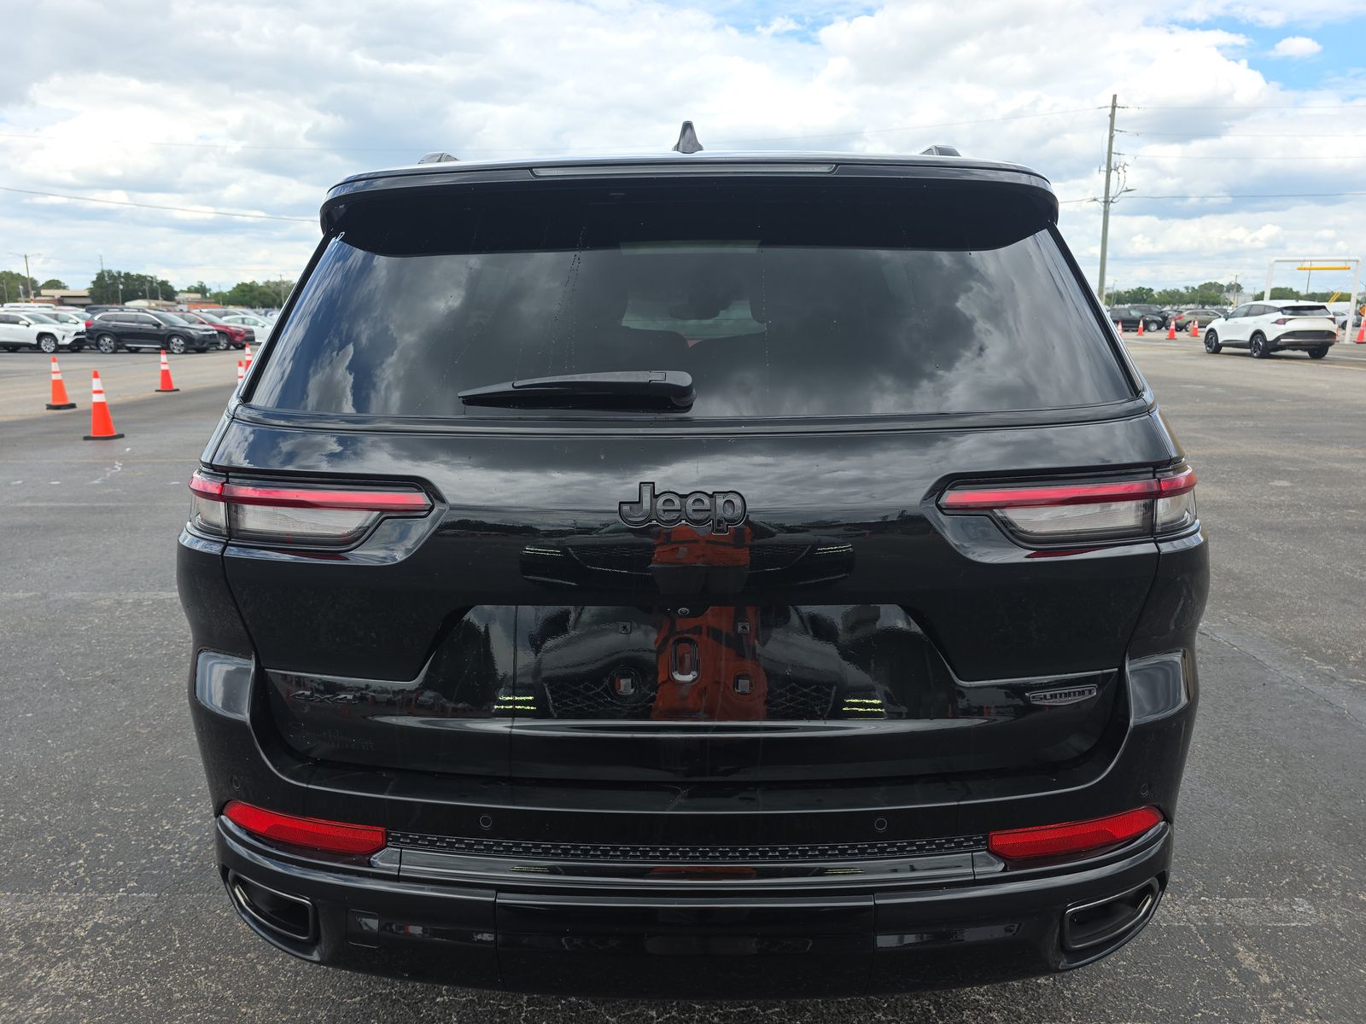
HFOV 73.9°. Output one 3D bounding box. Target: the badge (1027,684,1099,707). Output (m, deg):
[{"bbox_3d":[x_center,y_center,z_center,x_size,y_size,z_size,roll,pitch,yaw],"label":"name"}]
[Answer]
[{"bbox_3d":[0.598,0.292,1.425,0.118,0.028,0.010,-3,13,-12],"label":"badge"}]

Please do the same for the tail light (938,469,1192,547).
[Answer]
[{"bbox_3d":[0.630,-0.015,1.423,0.530,0.125,0.240,-2,12,-6],"label":"tail light"}]

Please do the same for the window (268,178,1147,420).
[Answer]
[{"bbox_3d":[0.004,-0.328,1.451,1.430,0.420,0.170,0,-20,2],"label":"window"}]

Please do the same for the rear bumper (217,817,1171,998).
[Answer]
[{"bbox_3d":[0.009,0.607,1.532,1.780,0.320,0.420,0,12,2],"label":"rear bumper"}]

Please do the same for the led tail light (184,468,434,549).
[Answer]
[{"bbox_3d":[-0.620,-0.010,1.463,0.530,0.125,0.240,2,13,10],"label":"led tail light"}]

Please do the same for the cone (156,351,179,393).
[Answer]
[{"bbox_3d":[-11.288,-3.085,19.777,0.385,0.900,0.385,0,12,4],"label":"cone"}]

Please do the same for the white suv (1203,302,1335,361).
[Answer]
[{"bbox_3d":[18.275,-5.740,28.449,1.865,1.670,4.620,0,12,4],"label":"white suv"}]

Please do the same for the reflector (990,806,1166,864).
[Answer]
[{"bbox_3d":[0.634,0.503,1.445,0.335,0.052,0.055,-3,13,-11],"label":"reflector"}]

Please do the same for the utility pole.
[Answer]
[{"bbox_3d":[23.090,-15.908,49.341,0.320,12.560,0.320,-2,12,0],"label":"utility pole"}]

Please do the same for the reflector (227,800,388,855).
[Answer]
[{"bbox_3d":[-0.623,0.507,1.484,0.335,0.052,0.055,3,13,14],"label":"reflector"}]

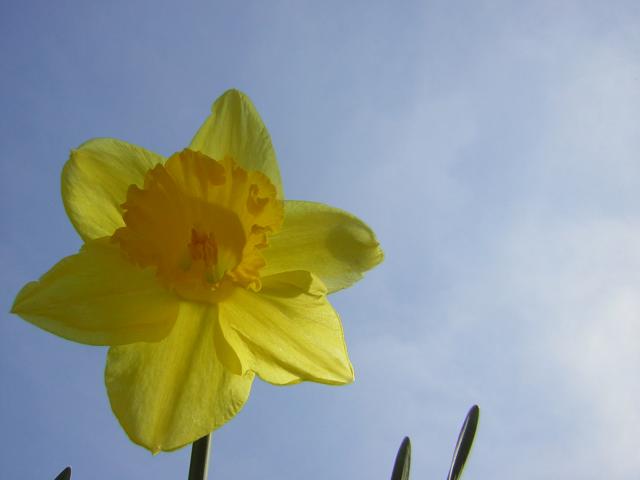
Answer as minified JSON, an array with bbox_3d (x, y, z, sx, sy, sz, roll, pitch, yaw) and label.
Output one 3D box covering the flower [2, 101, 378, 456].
[{"bbox_3d":[-0.029,0.001,0.164,0.094,0.095,0.055,4,-25,-6],"label":"flower"}]

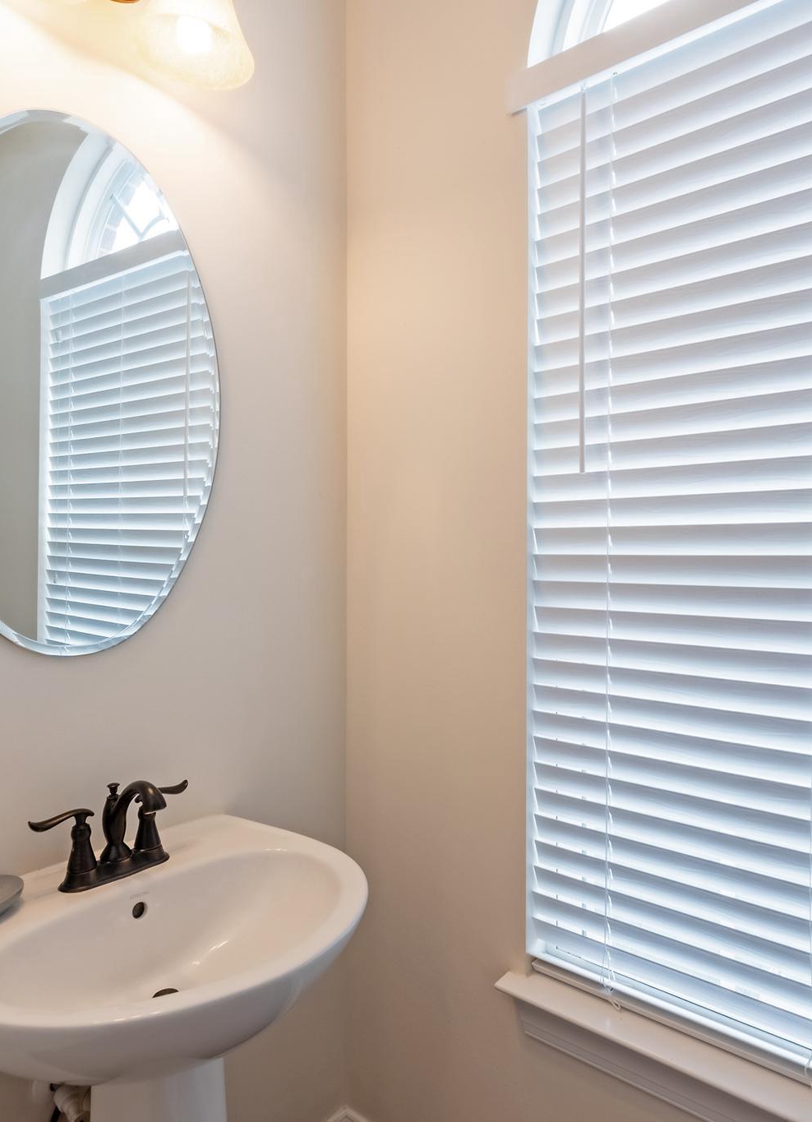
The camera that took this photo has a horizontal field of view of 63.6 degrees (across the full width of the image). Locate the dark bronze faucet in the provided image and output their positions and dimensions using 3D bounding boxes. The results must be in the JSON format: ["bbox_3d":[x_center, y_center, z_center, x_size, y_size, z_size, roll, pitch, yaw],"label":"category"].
[{"bbox_3d":[-0.404,0.399,0.970,0.167,0.157,0.243,0,0,41],"label":"dark bronze faucet"}]

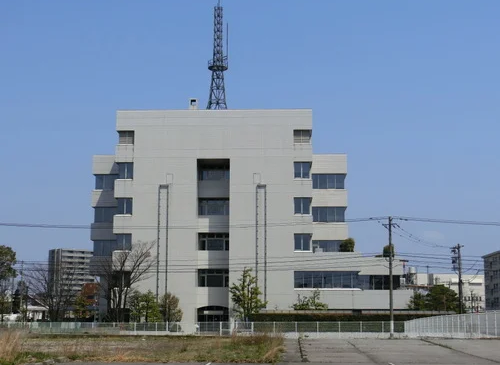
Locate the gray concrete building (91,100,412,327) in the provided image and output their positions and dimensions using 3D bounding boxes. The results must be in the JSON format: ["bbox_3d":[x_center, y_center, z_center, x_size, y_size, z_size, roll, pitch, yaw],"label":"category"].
[{"bbox_3d":[0.372,5.825,105.992,37.000,25.099,27.000,0,-10,3],"label":"gray concrete building"}]

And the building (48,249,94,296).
[{"bbox_3d":[-94.917,56.890,459.204,19.000,40.602,17.000,7,-11,-33],"label":"building"}]

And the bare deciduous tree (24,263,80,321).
[{"bbox_3d":[-20.361,11.880,89.250,5.770,7.064,5.480,0,-9,0],"label":"bare deciduous tree"}]

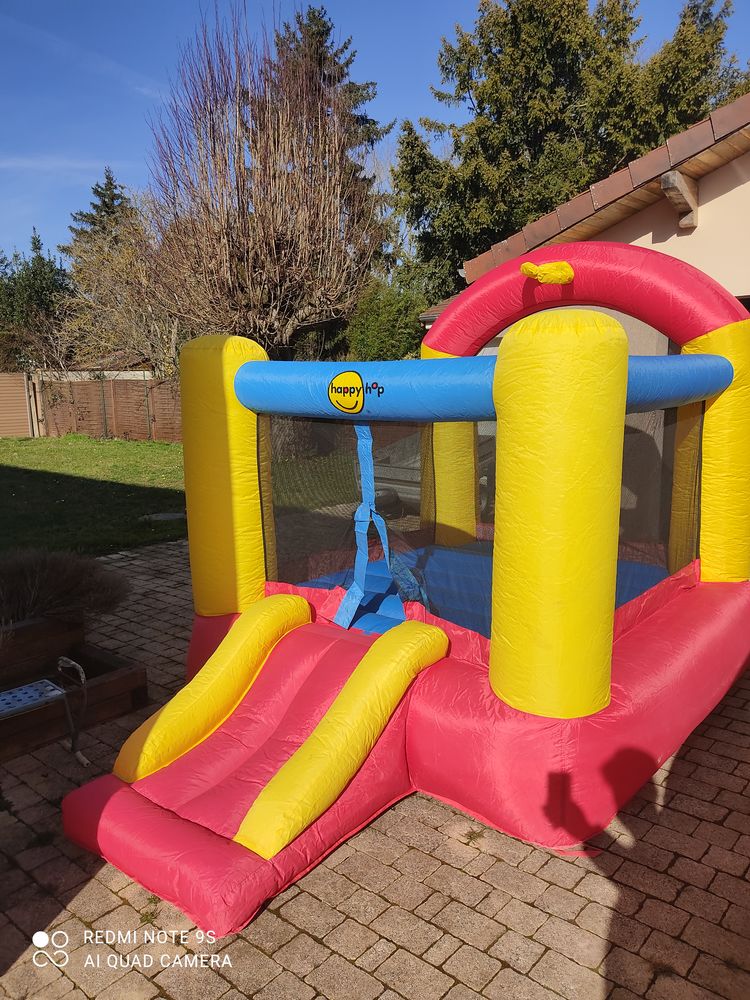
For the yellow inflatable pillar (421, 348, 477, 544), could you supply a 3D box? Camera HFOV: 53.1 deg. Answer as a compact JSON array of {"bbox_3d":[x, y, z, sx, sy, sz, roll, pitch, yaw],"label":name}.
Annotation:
[{"bbox_3d":[0.540,-0.396,5.203,0.410,1.333,0.410,0,9,0],"label":"yellow inflatable pillar"}]

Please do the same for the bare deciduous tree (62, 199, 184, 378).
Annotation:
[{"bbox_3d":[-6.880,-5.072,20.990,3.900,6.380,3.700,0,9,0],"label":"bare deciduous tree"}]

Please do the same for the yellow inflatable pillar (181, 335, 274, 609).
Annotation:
[{"bbox_3d":[-0.717,-0.135,3.706,0.426,1.326,0.426,0,9,0],"label":"yellow inflatable pillar"}]

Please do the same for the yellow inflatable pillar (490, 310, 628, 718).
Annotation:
[{"bbox_3d":[0.625,0.038,2.597,0.426,1.326,0.426,7,12,39],"label":"yellow inflatable pillar"}]

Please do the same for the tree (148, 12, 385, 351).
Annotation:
[{"bbox_3d":[-1.978,-4.676,13.862,4.355,7.845,4.138,0,9,0],"label":"tree"}]

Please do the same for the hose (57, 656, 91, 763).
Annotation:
[{"bbox_3d":[-1.269,0.875,3.160,0.190,0.370,0.120,7,12,39],"label":"hose"}]

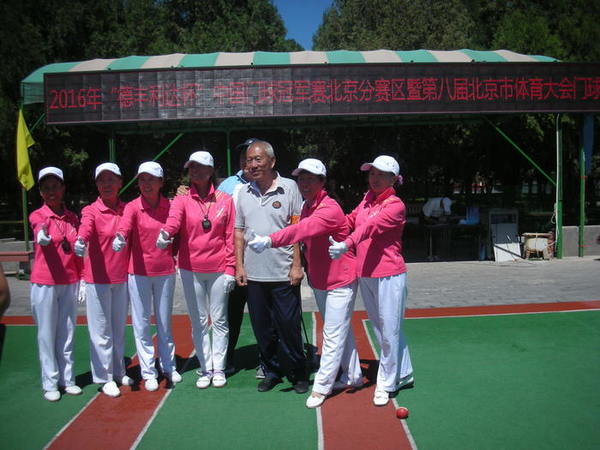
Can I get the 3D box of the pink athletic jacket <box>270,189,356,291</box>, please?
[{"bbox_3d":[0.082,0.061,4.046,0.450,0.660,0.550,2,6,42],"label":"pink athletic jacket"}]

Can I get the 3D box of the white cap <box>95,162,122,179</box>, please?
[{"bbox_3d":[-1.357,-0.383,4.301,0.180,0.120,0.250,-2,4,-5],"label":"white cap"}]

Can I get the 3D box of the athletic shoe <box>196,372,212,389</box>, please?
[{"bbox_3d":[-0.695,1.125,4.492,0.090,0.090,0.245,-1,4,1],"label":"athletic shoe"}]

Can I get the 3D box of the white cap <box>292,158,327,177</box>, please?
[{"bbox_3d":[0.064,-0.387,4.080,0.175,0.135,0.260,3,4,45],"label":"white cap"}]

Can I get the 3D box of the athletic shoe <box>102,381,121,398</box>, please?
[{"bbox_3d":[-1.341,1.148,4.298,0.095,0.095,0.235,-5,5,-34],"label":"athletic shoe"}]

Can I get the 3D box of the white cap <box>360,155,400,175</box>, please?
[{"bbox_3d":[0.551,-0.401,4.100,0.265,0.140,0.175,4,1,-33],"label":"white cap"}]

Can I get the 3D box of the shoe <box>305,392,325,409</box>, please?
[{"bbox_3d":[0.117,1.141,4.039,0.090,0.090,0.240,1,5,32],"label":"shoe"}]

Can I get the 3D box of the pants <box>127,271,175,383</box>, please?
[{"bbox_3d":[-1.079,0.708,4.522,0.350,0.850,0.300,-2,4,-8],"label":"pants"}]

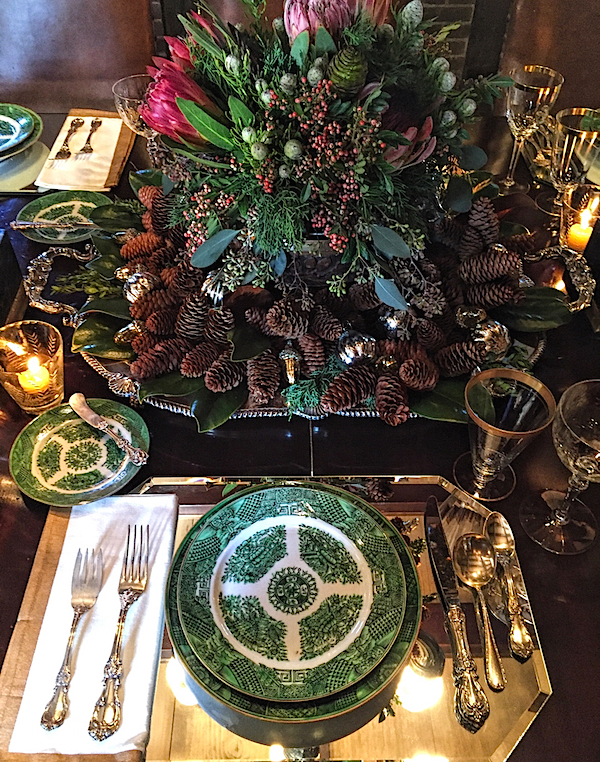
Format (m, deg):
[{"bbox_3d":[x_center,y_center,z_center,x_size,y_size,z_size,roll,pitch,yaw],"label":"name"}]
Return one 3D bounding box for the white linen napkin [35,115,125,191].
[{"bbox_3d":[-0.409,-0.440,1.282,0.125,0.013,0.270,-1,46,-1],"label":"white linen napkin"}]

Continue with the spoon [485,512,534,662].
[{"bbox_3d":[0.203,0.194,0.652,0.031,0.022,0.154,2,46,1],"label":"spoon"}]

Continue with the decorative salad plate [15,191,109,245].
[{"bbox_3d":[-0.392,-0.271,1.129,0.160,0.022,0.160,0,47,0],"label":"decorative salad plate"}]

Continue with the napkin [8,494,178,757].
[{"bbox_3d":[-0.190,0.227,0.659,0.118,0.012,0.256,-1,47,-1],"label":"napkin"}]

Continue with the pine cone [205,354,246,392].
[{"bbox_3d":[-0.088,-0.010,0.795,0.038,0.038,0.064,27,44,23],"label":"pine cone"}]

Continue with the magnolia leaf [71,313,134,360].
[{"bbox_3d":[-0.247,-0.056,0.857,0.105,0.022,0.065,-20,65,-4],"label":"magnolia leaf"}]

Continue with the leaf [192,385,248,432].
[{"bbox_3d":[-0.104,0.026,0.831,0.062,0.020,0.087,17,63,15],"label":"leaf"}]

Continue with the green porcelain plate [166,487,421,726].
[{"bbox_3d":[-0.006,0.200,0.636,0.232,0.036,0.232,0,47,0],"label":"green porcelain plate"}]

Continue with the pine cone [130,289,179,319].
[{"bbox_3d":[-0.188,-0.099,0.860,0.066,0.036,0.036,-19,50,-17],"label":"pine cone"}]

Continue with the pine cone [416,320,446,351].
[{"bbox_3d":[0.161,-0.056,0.819,0.035,0.058,0.035,-40,51,11],"label":"pine cone"}]

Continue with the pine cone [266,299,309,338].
[{"bbox_3d":[-0.015,-0.078,0.846,0.045,0.045,0.075,27,26,23],"label":"pine cone"}]

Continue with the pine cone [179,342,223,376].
[{"bbox_3d":[-0.122,-0.031,0.852,0.036,0.036,0.065,33,66,27],"label":"pine cone"}]

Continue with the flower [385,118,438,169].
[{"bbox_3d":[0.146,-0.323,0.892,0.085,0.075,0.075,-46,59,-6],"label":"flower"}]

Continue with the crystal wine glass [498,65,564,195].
[{"bbox_3d":[0.372,-0.408,1.117,0.087,0.193,0.087,0,46,0],"label":"crystal wine glass"}]

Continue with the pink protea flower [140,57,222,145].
[{"bbox_3d":[-0.157,-0.368,0.895,0.120,0.082,0.082,31,52,6],"label":"pink protea flower"}]

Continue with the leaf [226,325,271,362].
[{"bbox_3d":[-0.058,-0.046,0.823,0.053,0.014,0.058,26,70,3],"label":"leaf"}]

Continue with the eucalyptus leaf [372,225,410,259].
[{"bbox_3d":[0.120,-0.185,0.891,0.068,0.012,0.034,39,97,3],"label":"eucalyptus leaf"}]

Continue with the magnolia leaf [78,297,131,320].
[{"bbox_3d":[-0.262,-0.097,0.936,0.100,0.020,0.050,-4,59,-2],"label":"magnolia leaf"}]

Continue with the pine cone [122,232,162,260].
[{"bbox_3d":[-0.233,-0.201,0.988,0.071,0.037,0.037,-31,54,-20],"label":"pine cone"}]

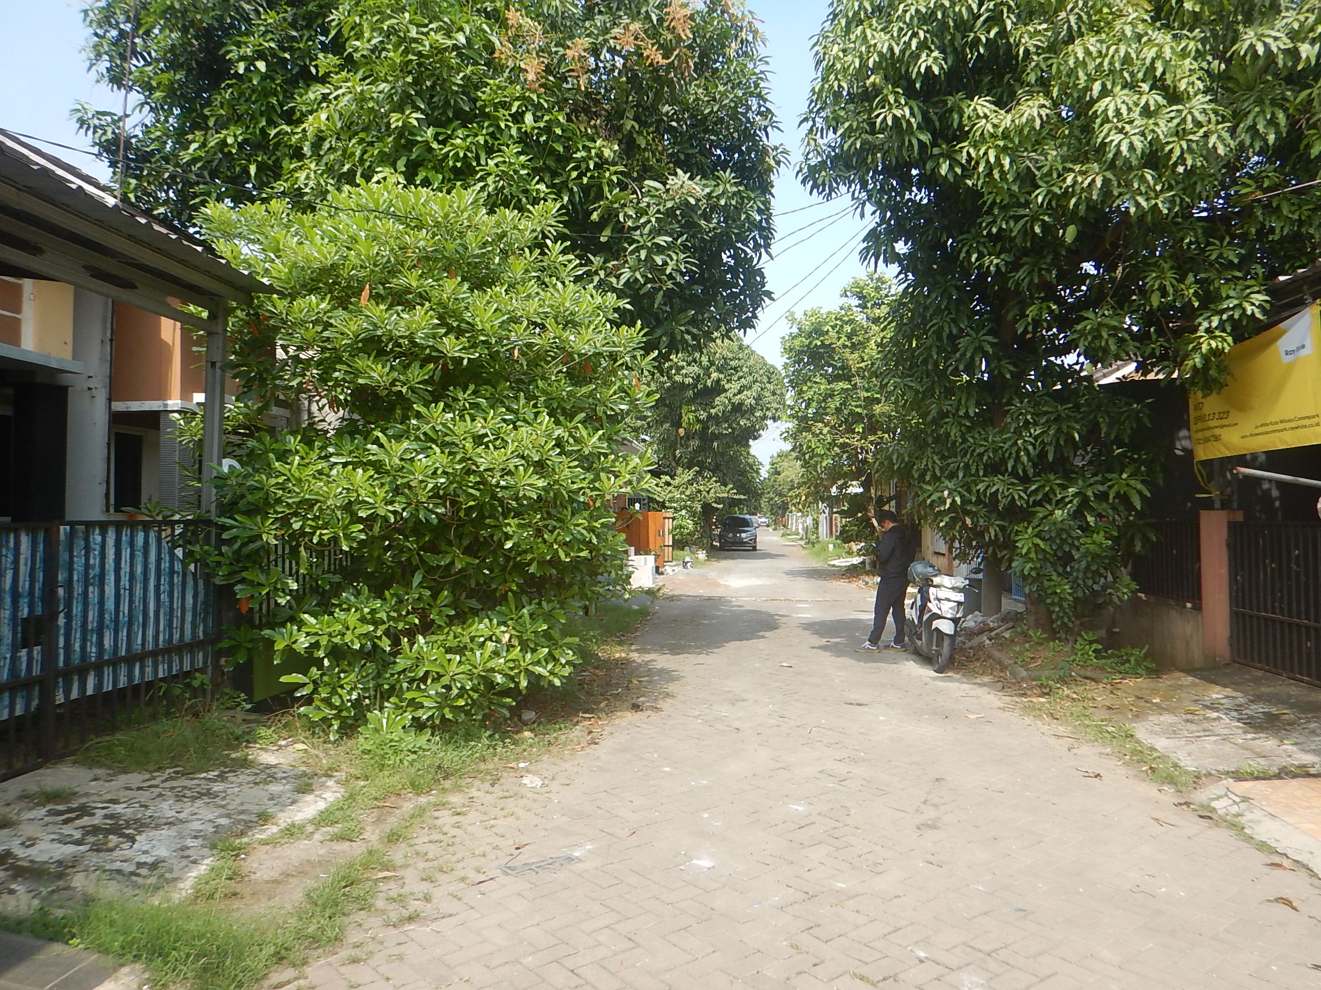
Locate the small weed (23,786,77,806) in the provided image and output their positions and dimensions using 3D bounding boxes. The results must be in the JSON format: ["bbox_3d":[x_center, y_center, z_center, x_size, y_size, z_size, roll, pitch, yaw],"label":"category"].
[{"bbox_3d":[-3.320,1.635,4.970,0.290,0.065,0.190,0,-1,6],"label":"small weed"}]

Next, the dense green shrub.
[{"bbox_3d":[-1.970,-0.450,8.050,3.750,4.400,3.300,0,-1,6],"label":"dense green shrub"}]

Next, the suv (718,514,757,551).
[{"bbox_3d":[3.900,1.800,44.900,1.750,1.690,4.400,0,-1,7],"label":"suv"}]

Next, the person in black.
[{"bbox_3d":[2.620,1.010,10.700,0.620,1.650,0.500,0,-1,0],"label":"person in black"}]

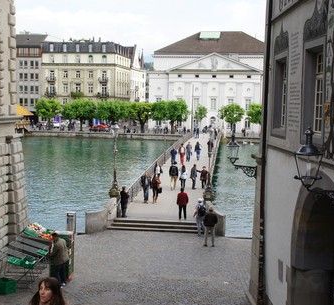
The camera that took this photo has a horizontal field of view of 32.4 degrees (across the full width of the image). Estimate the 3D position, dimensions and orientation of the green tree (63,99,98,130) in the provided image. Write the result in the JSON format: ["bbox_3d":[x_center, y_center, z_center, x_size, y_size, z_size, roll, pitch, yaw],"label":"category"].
[{"bbox_3d":[-18.293,-7.913,120.000,7.530,6.750,7.300,1,5,6],"label":"green tree"}]

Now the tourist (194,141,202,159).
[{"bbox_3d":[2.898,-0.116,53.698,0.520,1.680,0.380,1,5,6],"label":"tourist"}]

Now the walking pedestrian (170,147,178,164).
[{"bbox_3d":[0.588,0.220,49.224,0.540,1.660,0.380,1,5,6],"label":"walking pedestrian"}]

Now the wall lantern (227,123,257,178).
[{"bbox_3d":[2.701,0.102,20.200,1.150,1.620,0.480,1,5,-2],"label":"wall lantern"}]

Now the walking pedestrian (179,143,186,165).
[{"bbox_3d":[1.343,0.167,49.151,0.560,1.800,0.400,1,5,6],"label":"walking pedestrian"}]

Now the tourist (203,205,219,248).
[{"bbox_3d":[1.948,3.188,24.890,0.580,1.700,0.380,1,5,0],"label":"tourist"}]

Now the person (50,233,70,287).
[{"bbox_3d":[-3.451,3.445,18.394,0.520,1.670,0.520,3,5,24],"label":"person"}]

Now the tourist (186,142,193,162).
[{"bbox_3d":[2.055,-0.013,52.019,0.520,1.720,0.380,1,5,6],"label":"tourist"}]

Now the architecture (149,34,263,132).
[{"bbox_3d":[9.993,-14.538,116.113,24.500,20.000,25.000,1,5,5],"label":"architecture"}]

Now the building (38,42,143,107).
[{"bbox_3d":[-20.872,-17.752,152.995,18.700,20.900,22.000,1,5,6],"label":"building"}]

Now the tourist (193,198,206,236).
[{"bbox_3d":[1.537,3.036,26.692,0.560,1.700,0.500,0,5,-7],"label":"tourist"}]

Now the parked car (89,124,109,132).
[{"bbox_3d":[-12.169,-4.543,103.518,4.000,1.450,1.750,1,5,3],"label":"parked car"}]

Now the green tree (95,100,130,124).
[{"bbox_3d":[-11.204,-7.524,118.000,6.990,6.330,6.900,1,5,6],"label":"green tree"}]

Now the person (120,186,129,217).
[{"bbox_3d":[-2.144,2.501,29.056,0.420,1.600,0.480,-2,5,-28],"label":"person"}]

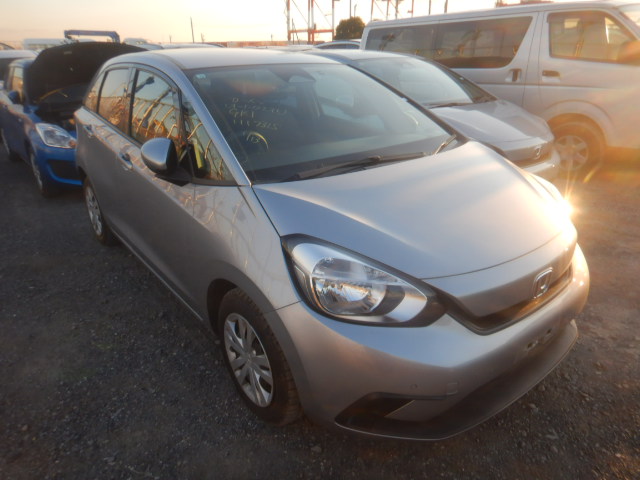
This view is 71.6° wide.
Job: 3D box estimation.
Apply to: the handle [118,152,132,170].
[{"bbox_3d":[-1.140,-0.466,2.596,0.055,0.060,0.210,-18,28,-35],"label":"handle"}]

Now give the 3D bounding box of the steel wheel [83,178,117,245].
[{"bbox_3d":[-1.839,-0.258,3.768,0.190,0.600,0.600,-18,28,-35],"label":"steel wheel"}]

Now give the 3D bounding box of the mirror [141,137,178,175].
[{"bbox_3d":[-0.694,-0.369,1.934,0.190,0.150,0.130,-18,28,-35],"label":"mirror"}]

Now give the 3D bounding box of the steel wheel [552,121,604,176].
[{"bbox_3d":[3.123,-1.093,5.484,0.680,0.680,0.200,17,28,36],"label":"steel wheel"}]

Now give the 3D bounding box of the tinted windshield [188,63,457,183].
[{"bbox_3d":[0.030,-0.697,2.336,1.400,0.100,1.038,-18,53,-35],"label":"tinted windshield"}]

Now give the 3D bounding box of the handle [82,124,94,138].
[{"bbox_3d":[-1.642,-0.767,3.145,0.055,0.060,0.210,-18,28,-35],"label":"handle"}]

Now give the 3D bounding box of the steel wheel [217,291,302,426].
[{"bbox_3d":[-0.254,0.494,1.944,0.190,0.600,0.600,-18,28,-35],"label":"steel wheel"}]

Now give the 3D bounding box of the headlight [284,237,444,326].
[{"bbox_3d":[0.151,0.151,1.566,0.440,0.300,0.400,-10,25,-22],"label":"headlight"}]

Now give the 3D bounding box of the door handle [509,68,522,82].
[{"bbox_3d":[2.435,-2.059,5.555,0.170,0.160,0.060,17,28,36],"label":"door handle"}]

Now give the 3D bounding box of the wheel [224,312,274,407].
[{"bbox_3d":[-0.264,0.499,1.938,0.120,0.410,0.410,-18,28,-35],"label":"wheel"}]

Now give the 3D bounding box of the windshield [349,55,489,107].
[{"bbox_3d":[1.049,-1.607,4.484,1.400,0.100,1.103,-19,53,-38],"label":"windshield"}]

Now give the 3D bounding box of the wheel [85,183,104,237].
[{"bbox_3d":[-1.852,-0.252,3.758,0.120,0.410,0.410,-18,28,-35],"label":"wheel"}]

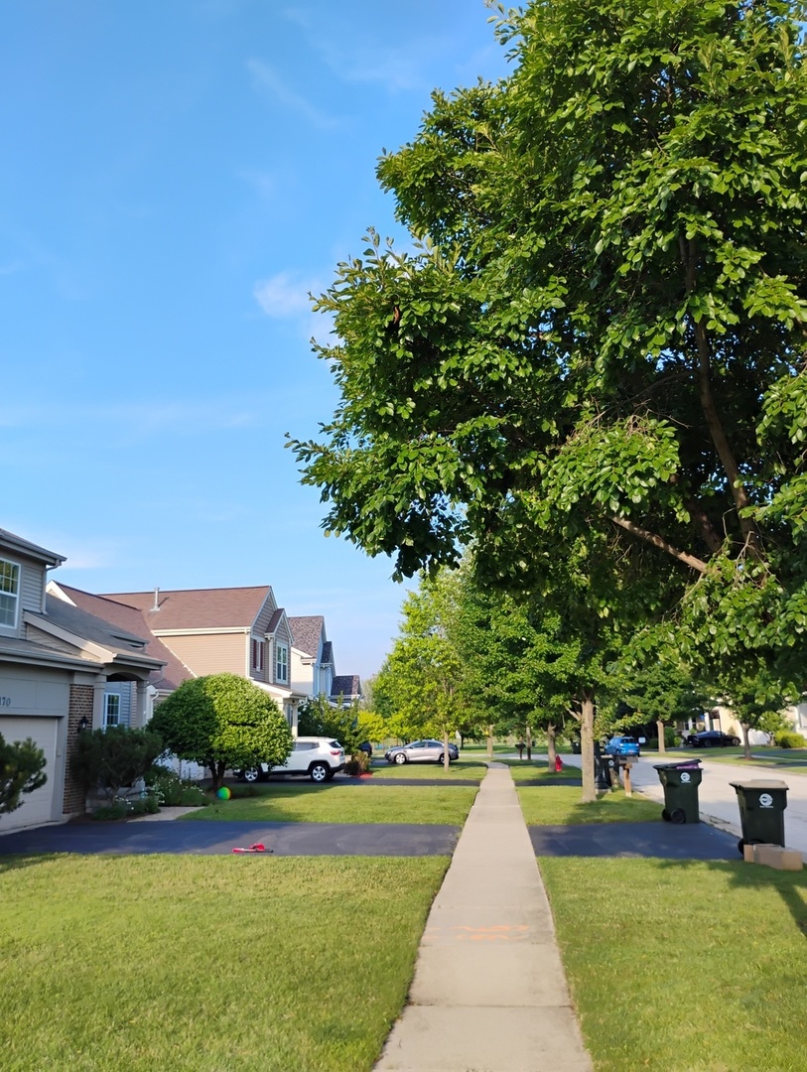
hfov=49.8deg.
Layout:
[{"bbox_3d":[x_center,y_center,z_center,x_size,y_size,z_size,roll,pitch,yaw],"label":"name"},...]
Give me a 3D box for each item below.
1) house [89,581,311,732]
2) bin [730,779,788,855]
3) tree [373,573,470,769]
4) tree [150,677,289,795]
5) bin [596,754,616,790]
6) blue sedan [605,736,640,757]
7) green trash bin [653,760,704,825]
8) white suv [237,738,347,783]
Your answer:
[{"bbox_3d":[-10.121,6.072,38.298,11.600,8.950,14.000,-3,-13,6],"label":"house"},{"bbox_3d":[5.043,4.006,12.356,0.720,1.030,0.630,-3,-13,8],"label":"bin"},{"bbox_3d":[1.384,6.773,44.110,5.600,10.052,5.600,-3,-13,6],"label":"tree"},{"bbox_3d":[-6.005,6.455,28.556,4.685,3.759,4.880,-3,-13,6],"label":"tree"},{"bbox_3d":[6.738,7.787,28.619,0.730,1.050,0.630,-3,-13,4],"label":"bin"},{"bbox_3d":[16.418,16.003,65.766,1.780,1.470,4.450,-1,-13,-2],"label":"blue sedan"},{"bbox_3d":[5.283,4.904,16.645,0.730,1.120,0.630,-2,-13,0],"label":"green trash bin"},{"bbox_3d":[-4.593,8.804,34.211,4.400,1.650,1.840,-3,-13,6],"label":"white suv"}]

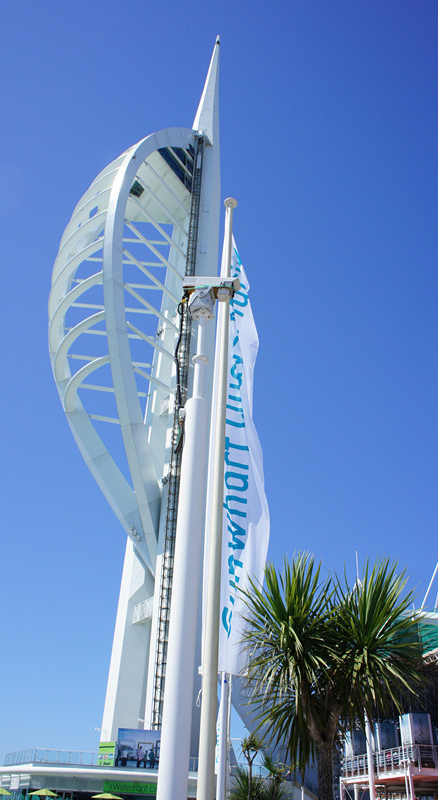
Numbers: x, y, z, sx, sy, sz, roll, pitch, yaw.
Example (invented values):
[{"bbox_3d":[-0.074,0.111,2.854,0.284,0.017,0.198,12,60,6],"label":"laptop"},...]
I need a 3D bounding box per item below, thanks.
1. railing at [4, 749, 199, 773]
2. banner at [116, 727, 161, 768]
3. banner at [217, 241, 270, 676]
[{"bbox_3d":[-12.807,38.613,66.345,21.500,1.150,10.500,6,-33,-4],"label":"railing"},{"bbox_3d":[-7.517,35.246,62.759,5.300,3.400,0.120,6,-33,-4],"label":"banner"},{"bbox_3d":[0.196,0.085,5.395,0.520,4.300,0.300,2,-33,2],"label":"banner"}]

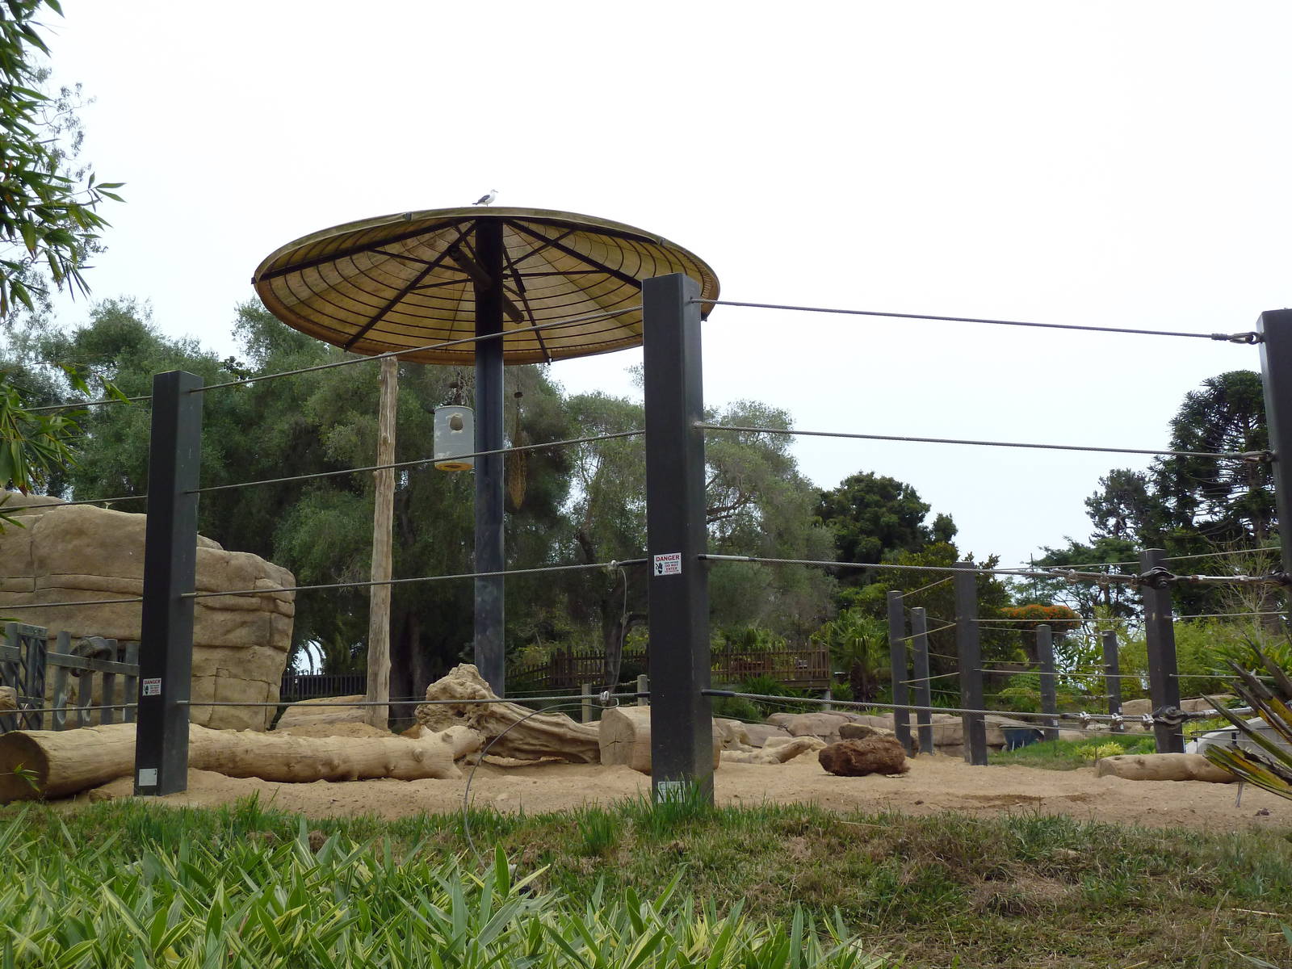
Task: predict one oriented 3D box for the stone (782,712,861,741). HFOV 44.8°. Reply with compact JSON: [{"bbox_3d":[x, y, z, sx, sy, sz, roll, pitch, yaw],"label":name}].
[{"bbox_3d":[3.020,4.315,27.799,1.417,0.517,0.850,-2,-12,5],"label":"stone"}]

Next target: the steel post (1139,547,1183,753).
[{"bbox_3d":[5.409,1.895,16.352,0.203,2.420,0.203,3,-12,-20],"label":"steel post"}]

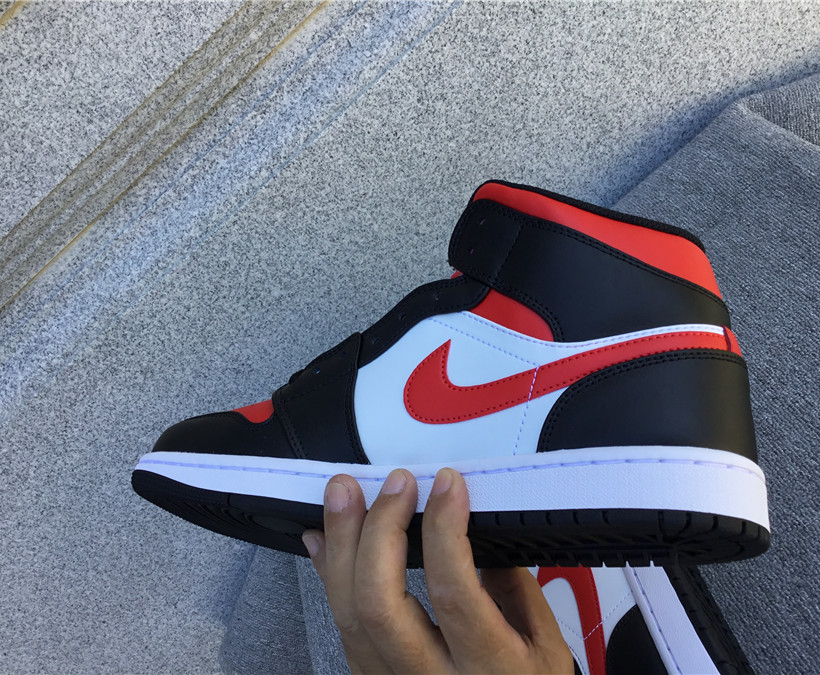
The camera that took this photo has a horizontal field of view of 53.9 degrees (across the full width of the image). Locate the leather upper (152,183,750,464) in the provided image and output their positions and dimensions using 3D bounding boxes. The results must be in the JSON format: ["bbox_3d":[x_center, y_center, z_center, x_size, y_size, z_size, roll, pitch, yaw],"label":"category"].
[{"bbox_3d":[0.010,0.011,0.398,0.284,0.101,0.139,-5,61,20],"label":"leather upper"}]

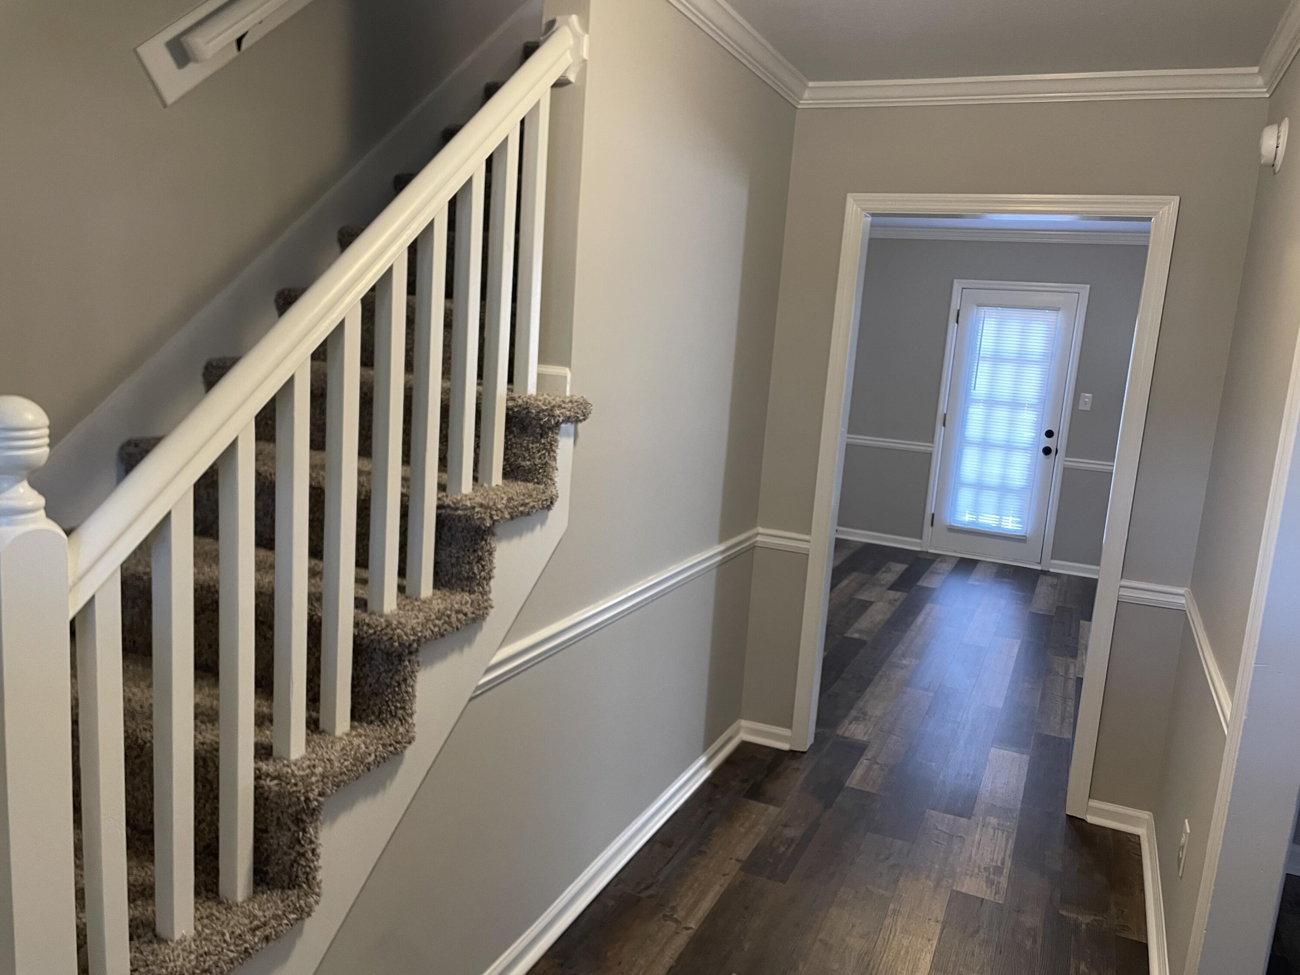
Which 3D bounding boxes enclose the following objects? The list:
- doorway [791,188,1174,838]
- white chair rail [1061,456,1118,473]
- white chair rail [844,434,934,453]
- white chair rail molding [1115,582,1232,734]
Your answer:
[{"bbox_3d":[1.124,0.048,3.458,1.052,2.081,0.130,8,10,24],"label":"doorway"},{"bbox_3d":[3.237,-0.155,7.169,0.351,0.073,0.025,8,10,24],"label":"white chair rail"},{"bbox_3d":[1.888,-0.345,7.762,0.729,0.073,0.025,8,10,24],"label":"white chair rail"},{"bbox_3d":[1.410,0.423,2.675,0.189,0.079,1.166,8,10,24],"label":"white chair rail molding"}]

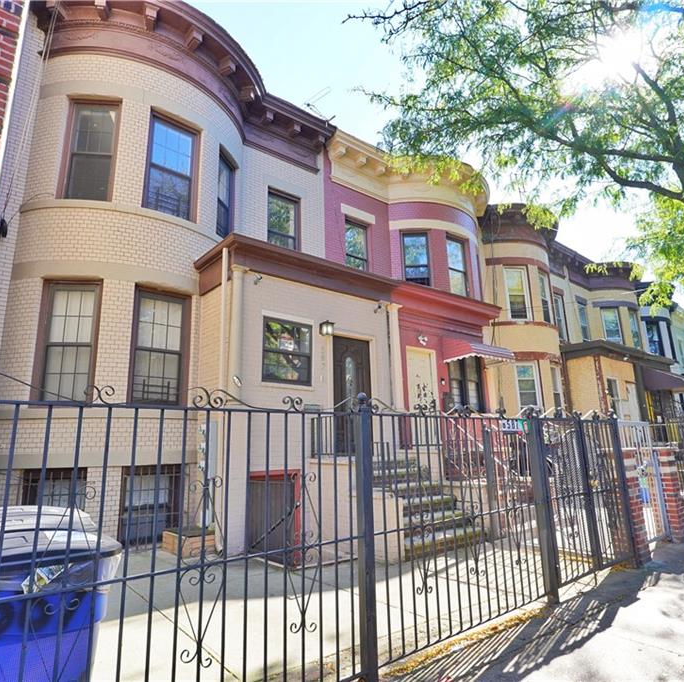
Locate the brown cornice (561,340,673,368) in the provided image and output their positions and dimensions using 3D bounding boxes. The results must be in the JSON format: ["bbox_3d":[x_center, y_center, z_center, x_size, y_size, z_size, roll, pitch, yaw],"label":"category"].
[{"bbox_3d":[10.419,0.804,16.925,6.950,0.570,1.400,9,-16,-37],"label":"brown cornice"}]

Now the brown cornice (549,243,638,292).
[{"bbox_3d":[11.518,-2.956,19.755,8.300,1.050,1.750,9,-16,-37],"label":"brown cornice"}]

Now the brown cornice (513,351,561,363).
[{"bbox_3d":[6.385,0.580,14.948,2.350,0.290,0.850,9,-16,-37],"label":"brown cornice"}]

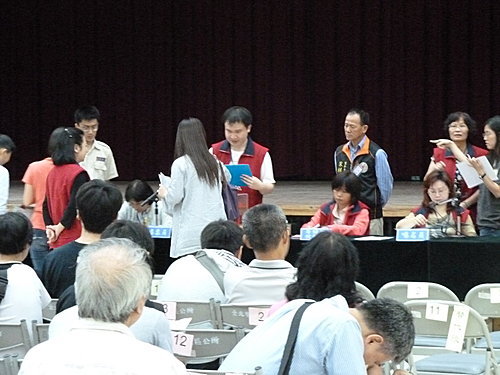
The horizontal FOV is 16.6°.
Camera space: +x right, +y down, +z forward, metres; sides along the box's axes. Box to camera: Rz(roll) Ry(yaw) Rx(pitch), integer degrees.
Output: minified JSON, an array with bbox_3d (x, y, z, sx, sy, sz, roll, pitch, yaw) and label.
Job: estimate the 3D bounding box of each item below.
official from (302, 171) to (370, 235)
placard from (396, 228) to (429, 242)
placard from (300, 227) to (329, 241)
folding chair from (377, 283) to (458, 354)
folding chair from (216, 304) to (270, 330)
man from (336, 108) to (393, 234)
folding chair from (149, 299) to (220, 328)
[{"bbox_3d":[0.634,0.484,12.495,0.520,1.210,0.720,1,4,18],"label":"official"},{"bbox_3d":[1.129,0.334,11.880,0.230,0.088,0.070,1,4,10],"label":"placard"},{"bbox_3d":[0.464,0.328,11.950,0.230,0.088,0.070,1,4,10],"label":"placard"},{"bbox_3d":[0.960,0.896,9.605,0.470,0.790,0.480,1,4,11],"label":"folding chair"},{"bbox_3d":[0.103,0.973,8.865,0.470,0.790,0.480,1,4,11],"label":"folding chair"},{"bbox_3d":[0.869,0.220,13.161,0.470,1.650,0.310,3,5,33],"label":"man"},{"bbox_3d":[-0.348,0.958,8.955,0.470,0.790,0.480,1,4,11],"label":"folding chair"}]

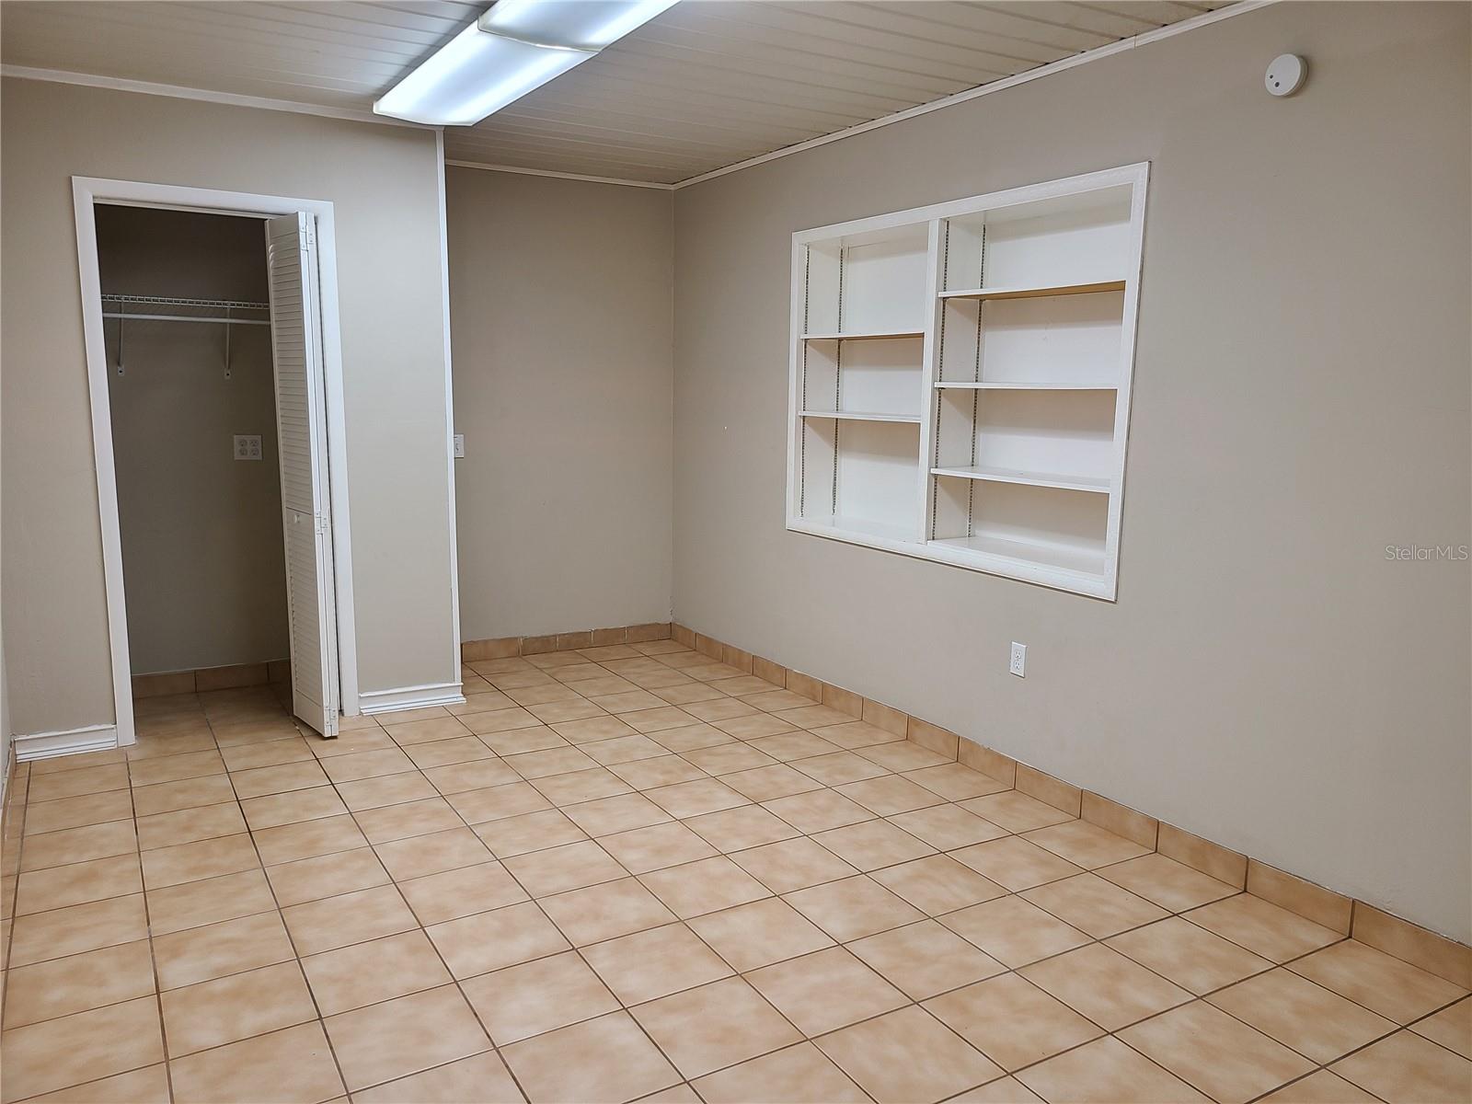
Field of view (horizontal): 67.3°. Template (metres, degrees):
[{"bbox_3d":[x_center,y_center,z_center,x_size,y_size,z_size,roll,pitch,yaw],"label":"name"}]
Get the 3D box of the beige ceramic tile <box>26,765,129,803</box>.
[{"bbox_3d":[-2.357,0.834,3.975,0.300,0.010,0.300,-4,10,-30],"label":"beige ceramic tile"}]

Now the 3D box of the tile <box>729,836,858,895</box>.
[{"bbox_3d":[0.171,0.942,3.312,0.300,0.010,0.300,-5,10,-30],"label":"tile"}]

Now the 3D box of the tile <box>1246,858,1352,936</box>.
[{"bbox_3d":[1.542,0.943,3.030,0.010,0.102,0.300,-5,10,-30],"label":"tile"}]

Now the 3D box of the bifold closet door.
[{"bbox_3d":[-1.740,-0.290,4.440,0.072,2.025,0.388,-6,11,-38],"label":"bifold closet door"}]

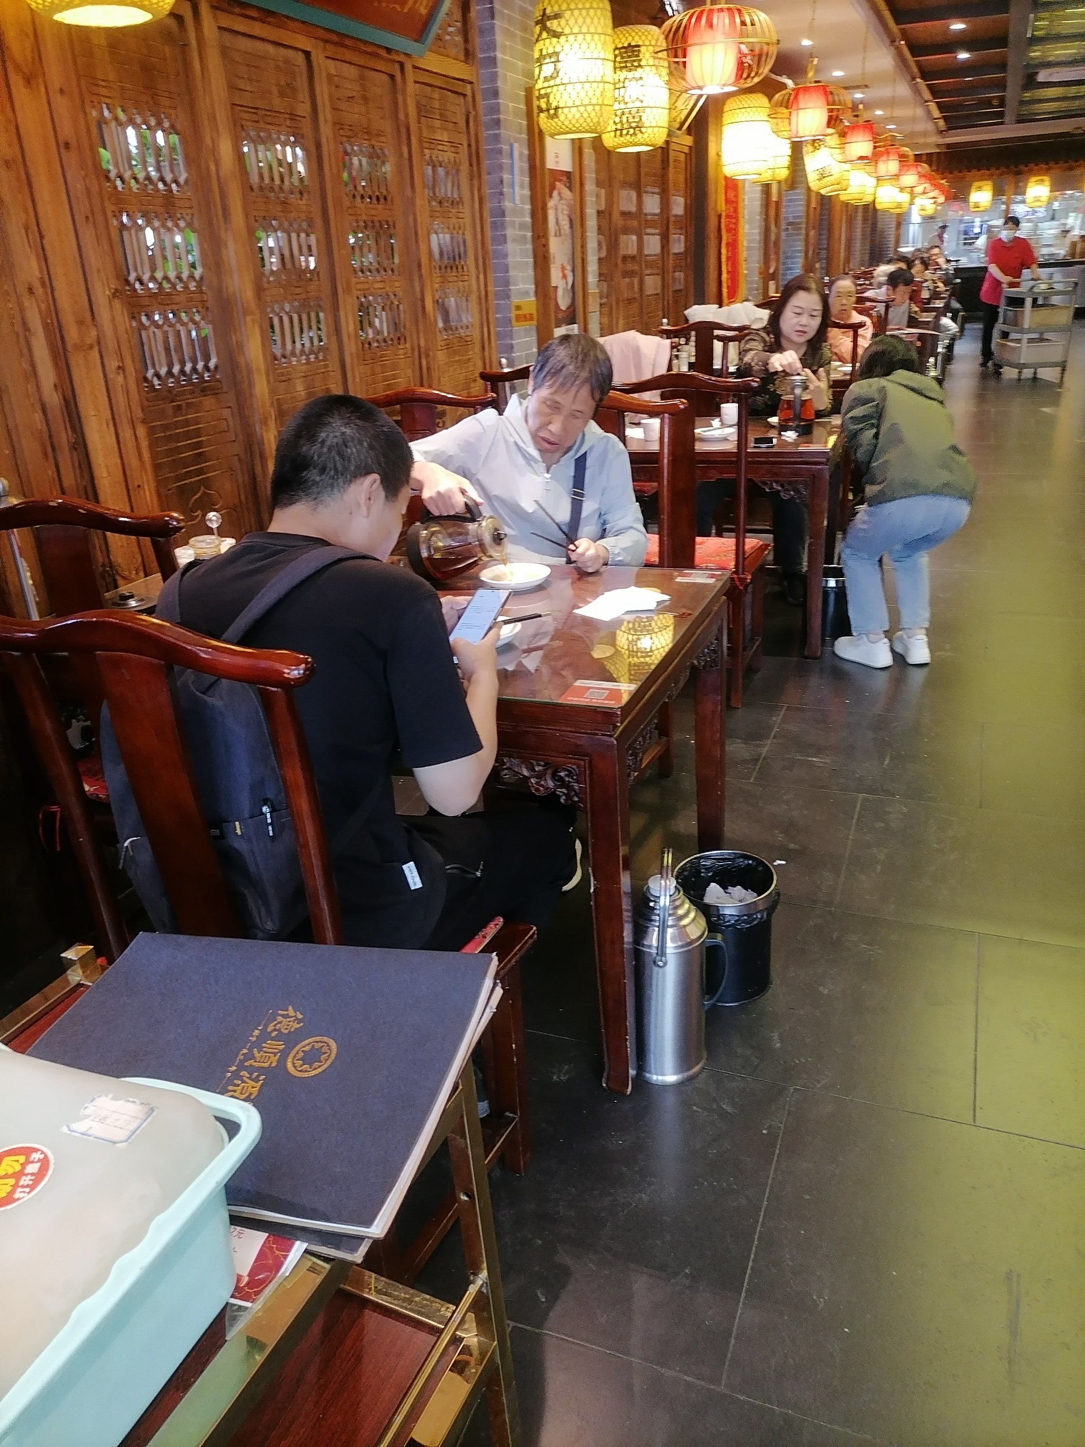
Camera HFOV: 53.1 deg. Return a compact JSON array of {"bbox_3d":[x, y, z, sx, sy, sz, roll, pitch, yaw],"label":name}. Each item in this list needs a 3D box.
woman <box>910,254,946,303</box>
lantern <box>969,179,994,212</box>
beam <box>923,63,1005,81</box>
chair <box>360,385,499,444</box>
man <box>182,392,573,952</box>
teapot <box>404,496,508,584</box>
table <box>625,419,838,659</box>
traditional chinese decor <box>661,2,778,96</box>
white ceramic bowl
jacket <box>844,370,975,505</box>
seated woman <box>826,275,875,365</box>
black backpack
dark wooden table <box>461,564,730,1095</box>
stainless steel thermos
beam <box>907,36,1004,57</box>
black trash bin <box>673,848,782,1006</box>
[{"bbox_3d":[4.364,-4.743,12.584,0.500,1.250,0.700,6,25,20],"label":"woman"},{"bbox_3d":[7.094,-8.549,17.600,0.370,0.510,0.370,6,25,20],"label":"lantern"},{"bbox_3d":[4.619,-7.070,11.828,0.850,0.100,0.120,6,25,20],"label":"beam"},{"bbox_3d":[-0.424,-0.437,3.249,0.480,1.060,0.500,6,25,20],"label":"chair"},{"bbox_3d":[-0.275,0.158,1.639,0.550,1.260,0.680,8,25,26],"label":"man"},{"bbox_3d":[-0.190,-0.398,2.354,0.200,0.175,0.135,-7,20,26],"label":"teapot"},{"bbox_3d":[0.531,-0.801,4.399,1.280,0.747,0.800,6,25,20],"label":"table"},{"bbox_3d":[0.654,-2.528,4.077,0.470,0.285,0.470,6,25,20],"label":"traditional chinese decor"},{"bbox_3d":[-0.057,-0.306,2.299,0.150,0.038,0.150,-2,23,1],"label":"white ceramic bowl"},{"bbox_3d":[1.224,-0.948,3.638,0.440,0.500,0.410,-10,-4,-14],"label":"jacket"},{"bbox_3d":[1.804,-2.005,6.499,0.460,1.210,0.620,6,25,20],"label":"seated woman"},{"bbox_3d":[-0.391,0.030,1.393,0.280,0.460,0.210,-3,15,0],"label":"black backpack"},{"bbox_3d":[-0.316,0.106,2.362,1.280,0.746,0.810,6,25,20],"label":"dark wooden table"},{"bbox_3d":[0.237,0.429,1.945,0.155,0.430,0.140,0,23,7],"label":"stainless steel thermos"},{"bbox_3d":[3.921,-6.325,10.165,0.850,0.100,0.120,6,25,20],"label":"beam"},{"bbox_3d":[0.372,0.414,2.218,0.206,0.242,0.206,6,25,20],"label":"black trash bin"}]

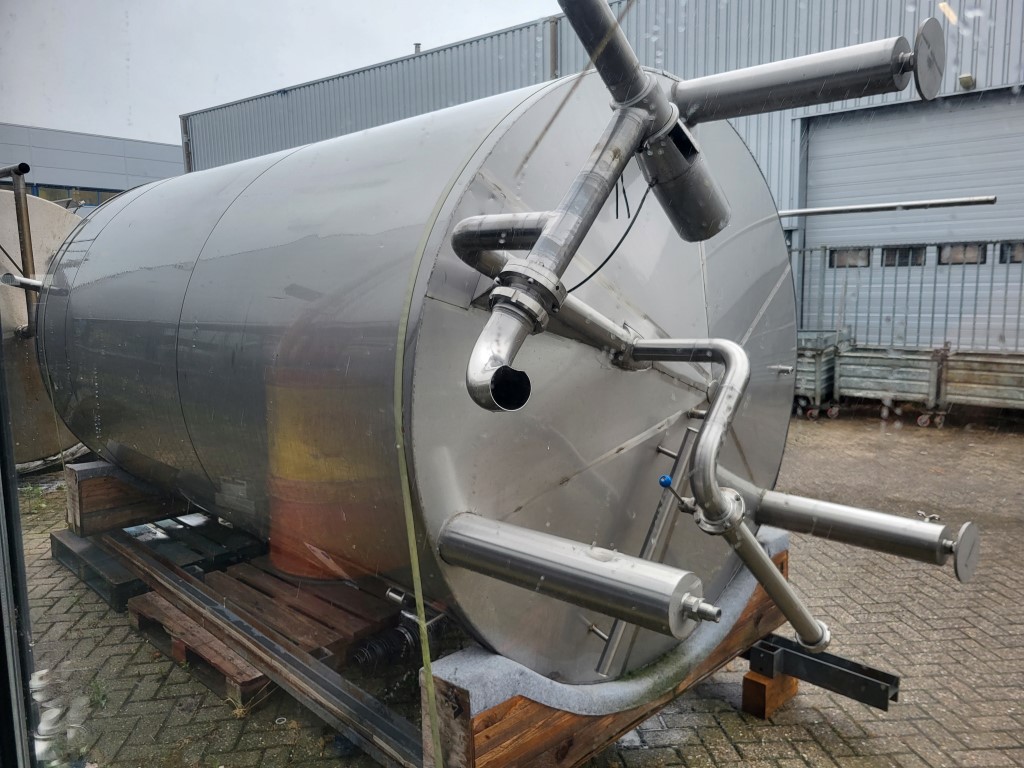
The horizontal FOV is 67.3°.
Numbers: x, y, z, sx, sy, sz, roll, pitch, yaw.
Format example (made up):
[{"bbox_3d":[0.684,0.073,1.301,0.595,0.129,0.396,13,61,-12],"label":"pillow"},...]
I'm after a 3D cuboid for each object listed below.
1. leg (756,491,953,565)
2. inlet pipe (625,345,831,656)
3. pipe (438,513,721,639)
[{"bbox_3d":[1.485,0.629,3.425,0.164,0.164,0.820,-8,8,-41],"label":"leg"},{"bbox_3d":[0.800,0.423,2.800,0.555,1.190,0.565,7,56,46],"label":"inlet pipe"},{"bbox_3d":[0.120,0.507,2.125,0.830,0.164,0.164,5,10,45],"label":"pipe"}]

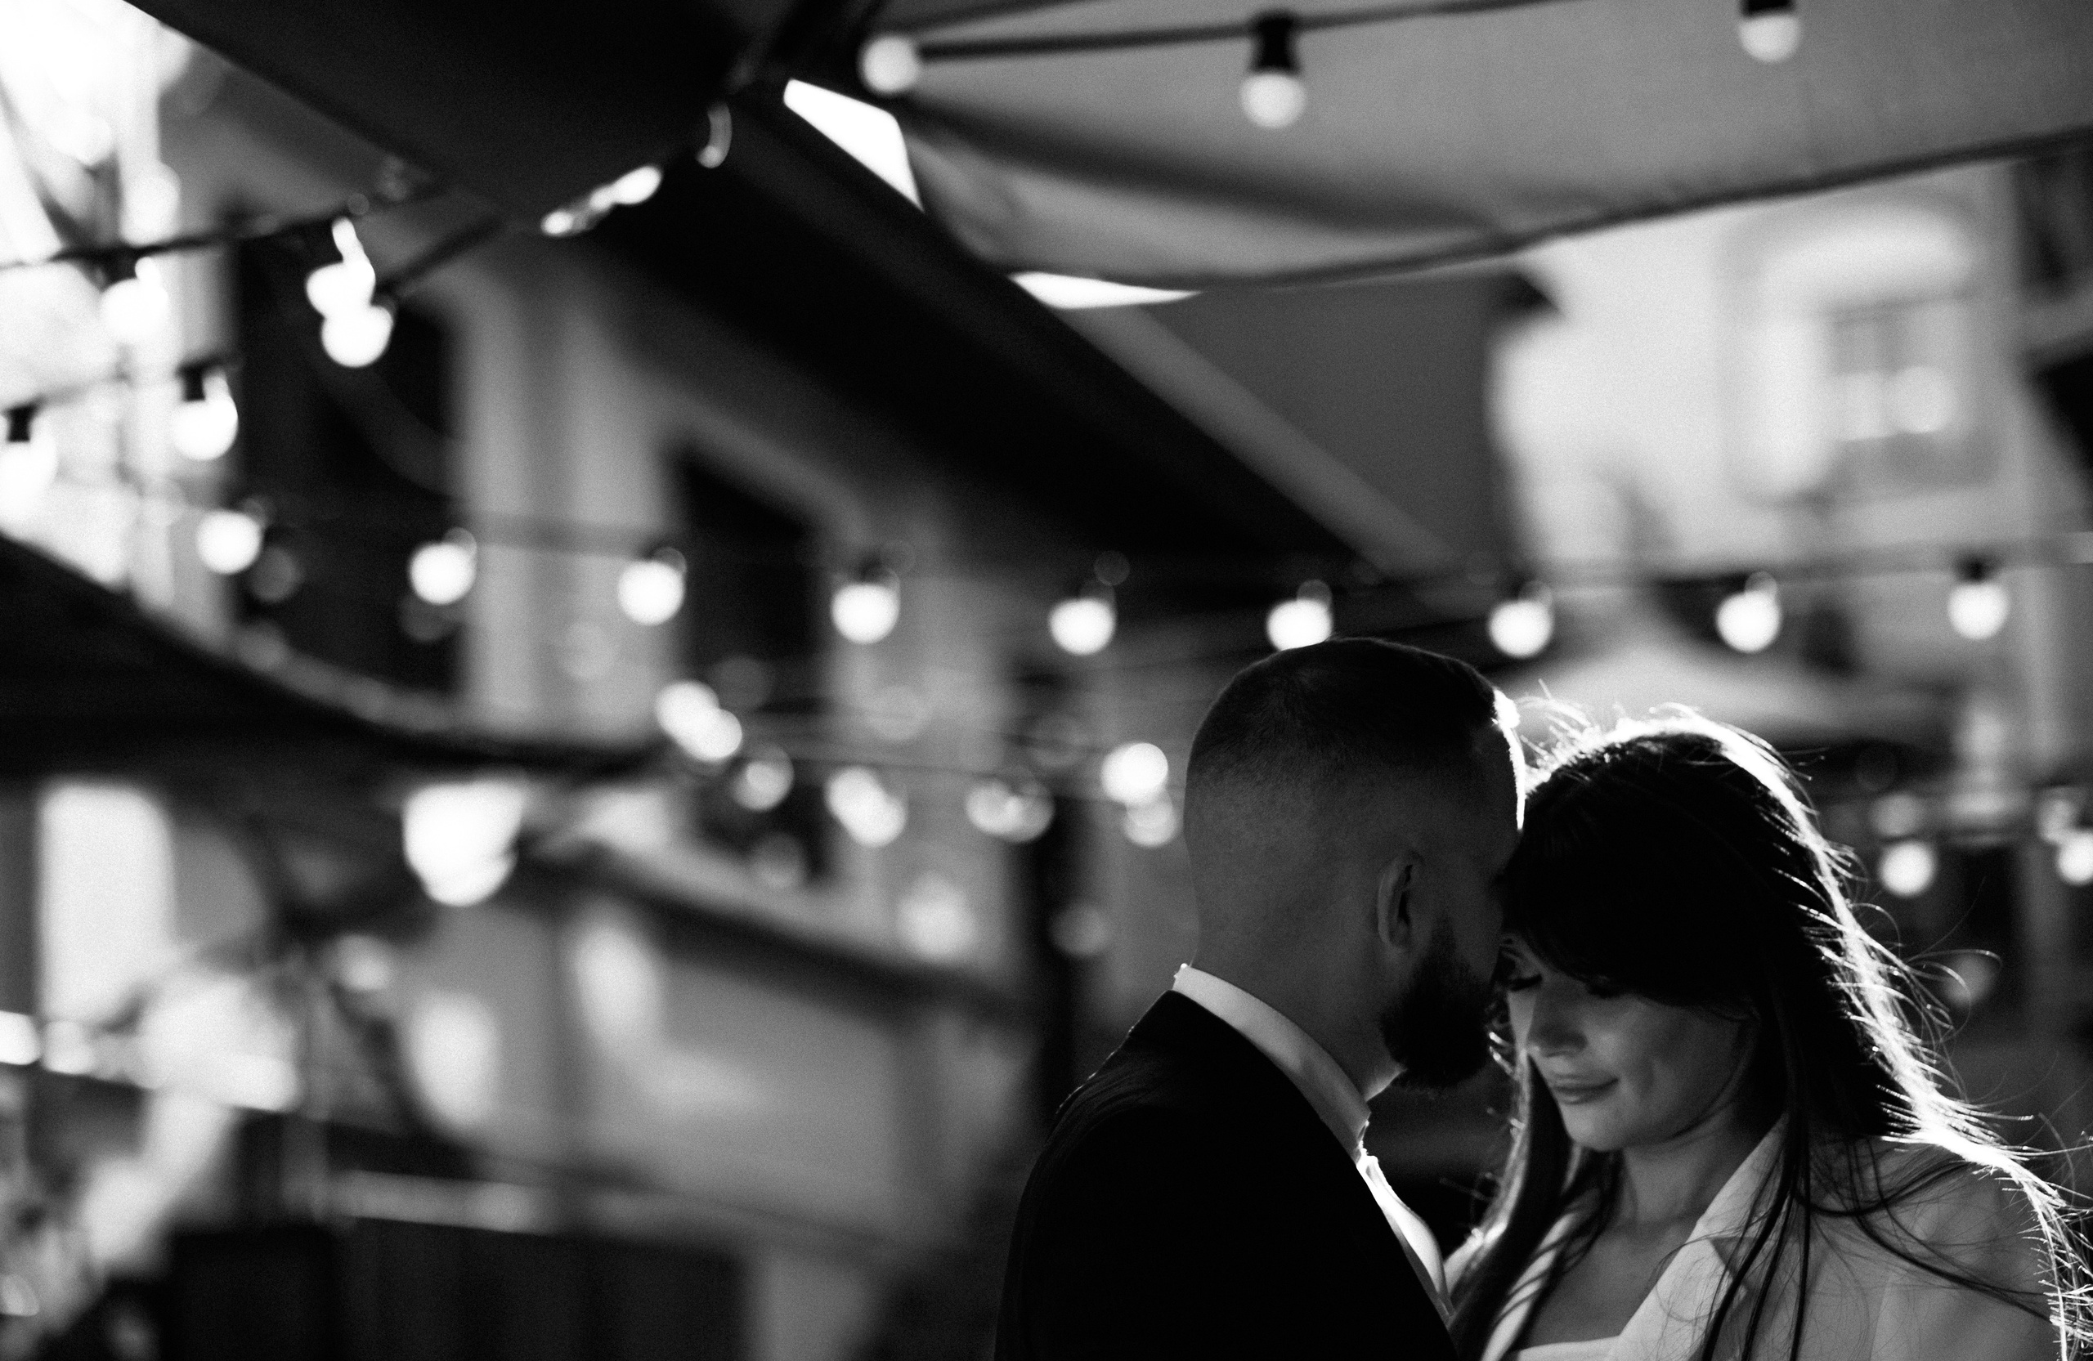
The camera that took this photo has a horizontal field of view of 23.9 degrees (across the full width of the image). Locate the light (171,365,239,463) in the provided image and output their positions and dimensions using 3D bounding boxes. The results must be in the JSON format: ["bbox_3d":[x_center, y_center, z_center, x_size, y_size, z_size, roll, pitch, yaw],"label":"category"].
[{"bbox_3d":[-0.750,-0.238,4.400,0.050,0.092,0.050,0,-10,-10],"label":"light"}]

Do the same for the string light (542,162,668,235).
[{"bbox_3d":[-0.385,-0.419,4.300,0.090,0.050,0.050,-23,7,0],"label":"string light"}]

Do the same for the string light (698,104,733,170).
[{"bbox_3d":[-0.289,-0.469,4.250,0.045,0.065,0.045,-1,-9,-4],"label":"string light"}]

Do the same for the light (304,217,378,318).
[{"bbox_3d":[-0.614,-0.358,4.300,0.050,0.090,0.050,0,-9,-8],"label":"light"}]

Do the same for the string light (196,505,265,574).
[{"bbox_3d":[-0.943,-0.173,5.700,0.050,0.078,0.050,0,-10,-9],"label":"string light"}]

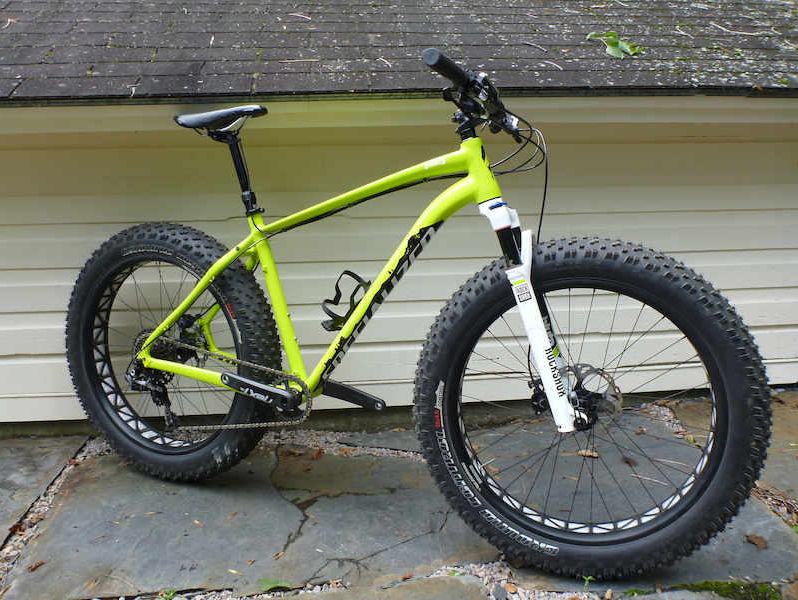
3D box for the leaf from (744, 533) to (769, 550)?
[{"bbox_3d":[0.848,0.575,1.535,0.034,0.011,0.050,-5,11,-29],"label":"leaf"}]

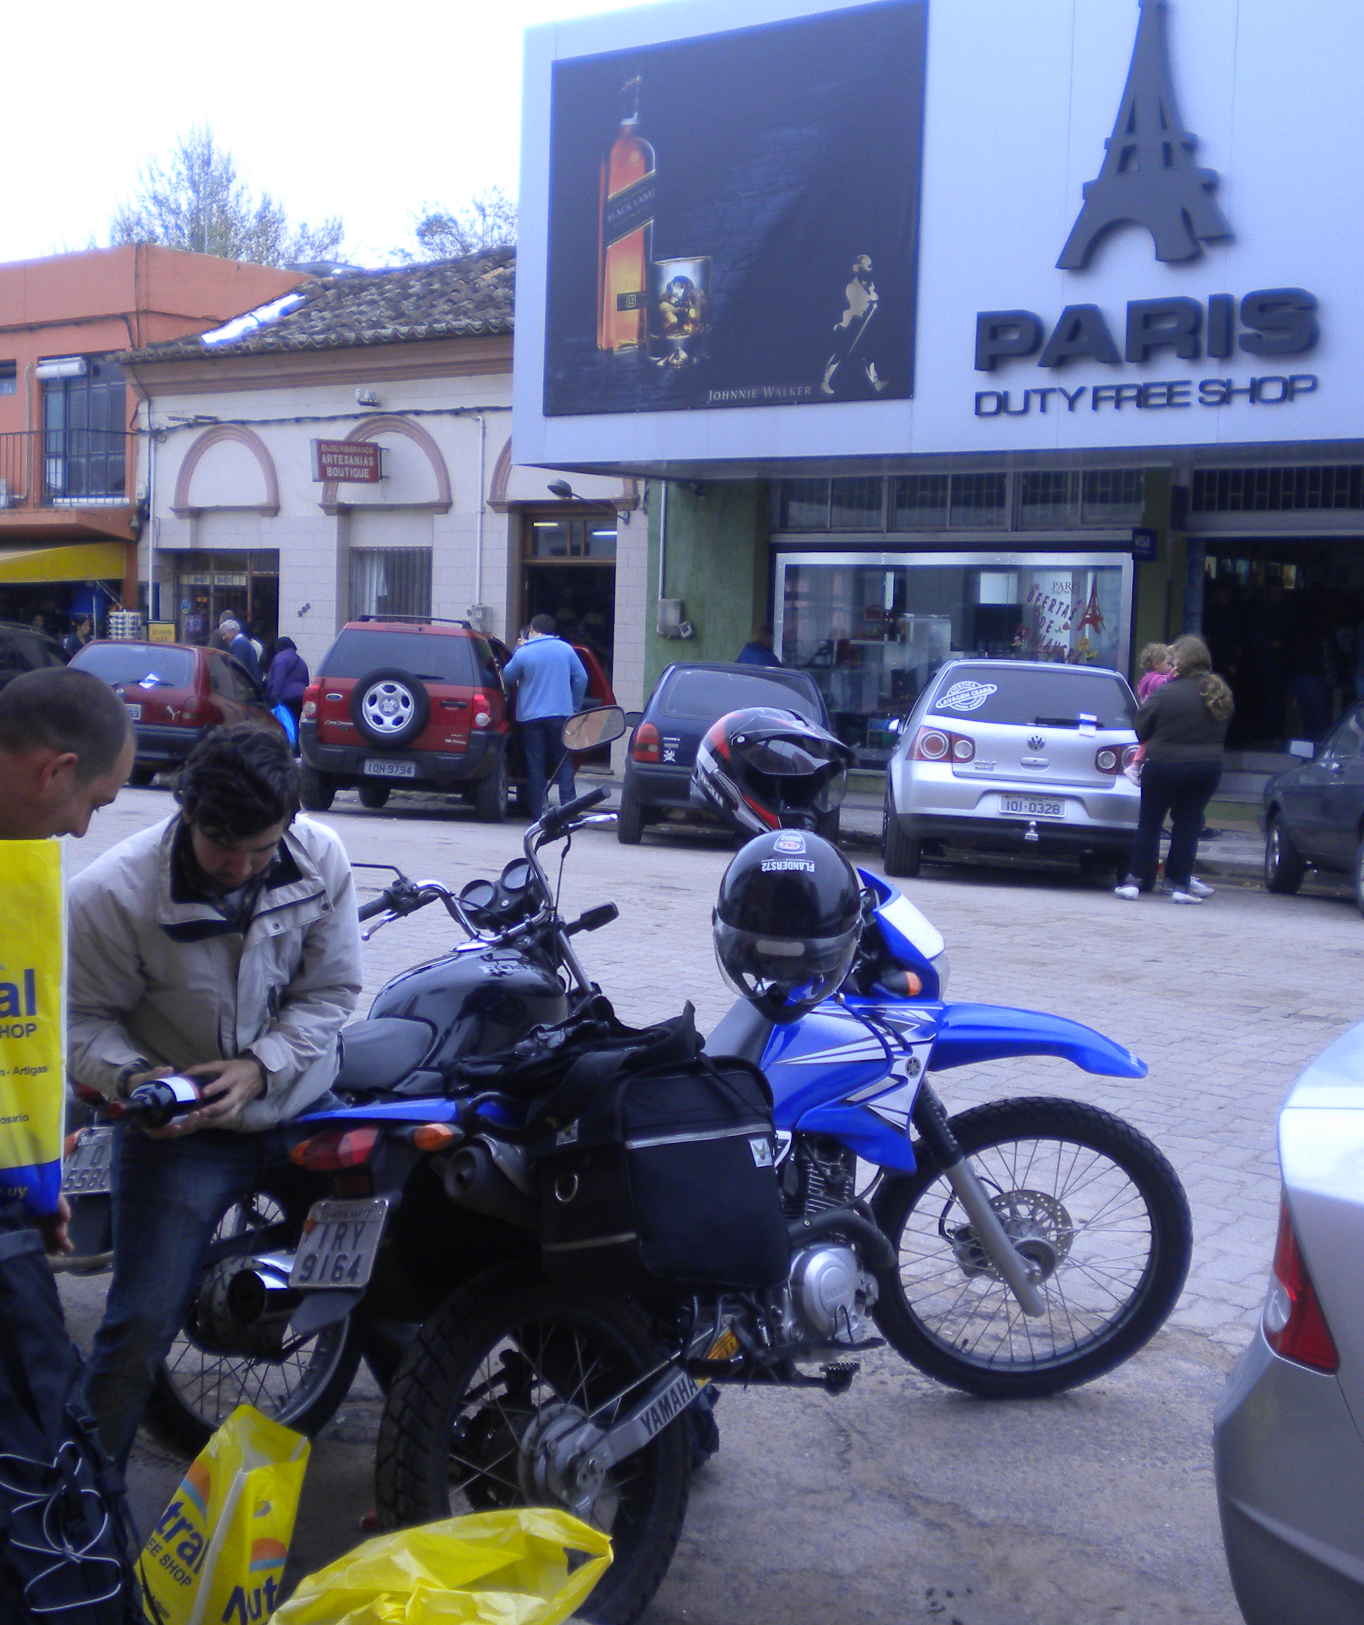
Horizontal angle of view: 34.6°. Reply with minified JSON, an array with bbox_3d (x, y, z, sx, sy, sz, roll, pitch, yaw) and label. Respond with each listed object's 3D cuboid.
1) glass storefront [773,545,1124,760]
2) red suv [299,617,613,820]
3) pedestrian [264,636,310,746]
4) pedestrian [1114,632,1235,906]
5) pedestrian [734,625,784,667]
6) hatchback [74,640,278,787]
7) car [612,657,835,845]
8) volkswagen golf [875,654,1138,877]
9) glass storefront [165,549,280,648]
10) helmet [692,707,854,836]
[{"bbox_3d":[2.573,-1.465,21.440,4.053,2.160,0.200,5,6,38],"label":"glass storefront"},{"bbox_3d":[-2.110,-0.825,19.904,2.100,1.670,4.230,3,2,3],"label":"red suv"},{"bbox_3d":[-4.896,-1.377,27.060,0.420,1.570,0.500,5,5,35],"label":"pedestrian"},{"bbox_3d":[3.039,-0.281,13.396,0.530,1.609,0.450,-2,5,-37],"label":"pedestrian"},{"bbox_3d":[0.817,-1.087,23.068,0.340,1.760,0.500,-3,6,-45],"label":"pedestrian"},{"bbox_3d":[-4.967,-0.947,21.882,1.650,1.420,3.820,3,2,1],"label":"hatchback"},{"bbox_3d":[0.417,-0.466,17.383,1.610,1.410,3.730,3,1,2],"label":"car"},{"bbox_3d":[2.312,-0.274,15.340,1.735,1.457,4.200,4,1,5],"label":"volkswagen golf"},{"bbox_3d":[-5.991,-2.108,28.256,2.342,2.538,0.300,5,6,38],"label":"glass storefront"},{"bbox_3d":[0.195,-0.078,4.720,0.350,0.265,0.250,32,19,28],"label":"helmet"}]

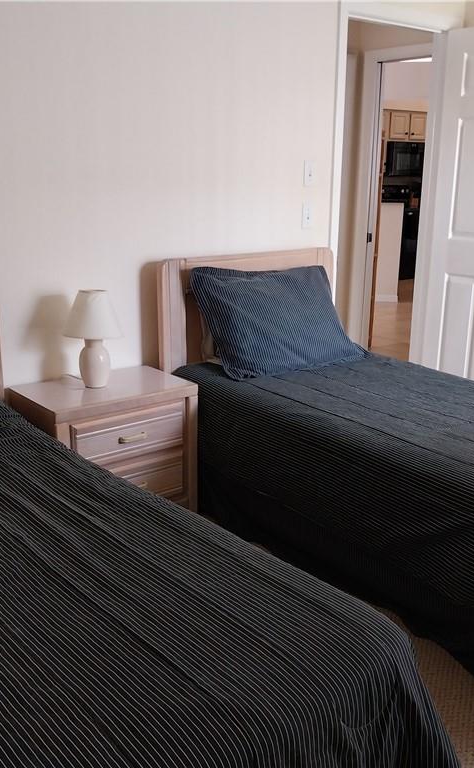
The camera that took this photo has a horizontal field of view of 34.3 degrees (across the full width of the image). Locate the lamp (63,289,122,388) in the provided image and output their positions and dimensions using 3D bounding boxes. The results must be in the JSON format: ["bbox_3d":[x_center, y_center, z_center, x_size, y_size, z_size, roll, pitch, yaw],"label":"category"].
[{"bbox_3d":[-0.537,-0.169,2.905,0.225,0.365,0.225,0,16,0],"label":"lamp"}]

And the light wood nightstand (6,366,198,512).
[{"bbox_3d":[-0.502,0.284,3.015,0.595,0.567,0.377,-11,19,-36],"label":"light wood nightstand"}]

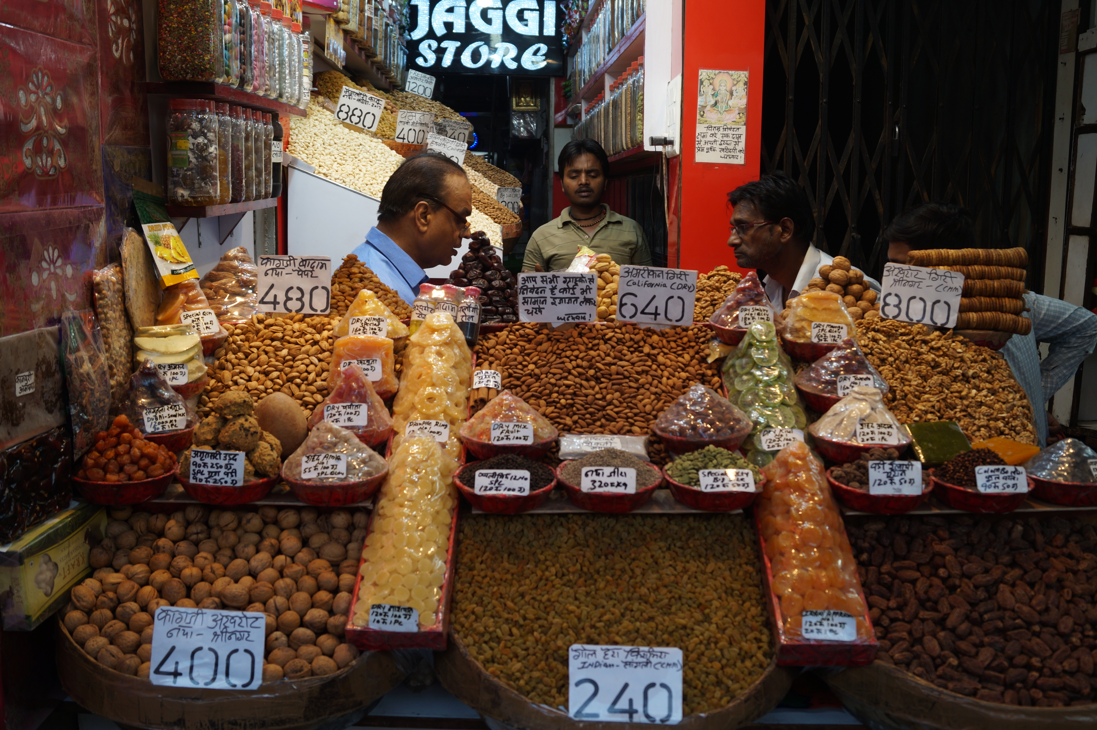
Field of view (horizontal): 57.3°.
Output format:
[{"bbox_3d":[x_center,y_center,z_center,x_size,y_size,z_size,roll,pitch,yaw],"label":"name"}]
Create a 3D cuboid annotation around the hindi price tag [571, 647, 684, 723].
[{"bbox_3d":[0.106,0.438,1.380,0.155,0.101,0.007,2,-8,0],"label":"hindi price tag"}]

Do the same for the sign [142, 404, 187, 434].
[{"bbox_3d":[-0.648,0.091,1.700,0.067,0.042,0.006,-8,-23,-26],"label":"sign"}]

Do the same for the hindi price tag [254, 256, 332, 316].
[{"bbox_3d":[-0.485,-0.153,1.920,0.139,0.111,0.006,1,-2,0],"label":"hindi price tag"}]

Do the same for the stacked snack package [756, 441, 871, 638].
[{"bbox_3d":[0.405,0.282,1.562,0.130,0.090,0.320,0,50,0],"label":"stacked snack package"}]

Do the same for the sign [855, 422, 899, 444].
[{"bbox_3d":[0.564,0.117,1.720,0.076,0.044,0.006,3,-18,-7],"label":"sign"}]

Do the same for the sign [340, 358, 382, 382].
[{"bbox_3d":[-0.335,0.008,1.800,0.073,0.043,0.006,0,-19,-5],"label":"sign"}]

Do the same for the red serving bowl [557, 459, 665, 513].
[{"bbox_3d":[0.103,0.213,1.704,0.177,0.046,0.177,0,9,0],"label":"red serving bowl"}]

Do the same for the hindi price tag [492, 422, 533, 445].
[{"bbox_3d":[-0.063,0.120,1.755,0.073,0.043,0.006,1,-25,0],"label":"hindi price tag"}]

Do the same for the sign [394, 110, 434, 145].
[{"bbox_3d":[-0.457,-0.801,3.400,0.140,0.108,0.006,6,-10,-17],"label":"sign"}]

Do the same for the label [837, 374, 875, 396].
[{"bbox_3d":[0.570,0.039,1.860,0.069,0.043,0.006,0,-23,0],"label":"label"}]

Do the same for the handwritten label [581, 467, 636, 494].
[{"bbox_3d":[0.095,0.183,1.600,0.087,0.043,0.006,1,-18,0],"label":"handwritten label"}]

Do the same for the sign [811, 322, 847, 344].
[{"bbox_3d":[0.541,-0.061,1.930,0.069,0.042,0.006,3,-18,1],"label":"sign"}]

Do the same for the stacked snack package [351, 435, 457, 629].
[{"bbox_3d":[-0.219,0.267,1.562,0.130,0.090,0.320,1,50,1],"label":"stacked snack package"}]

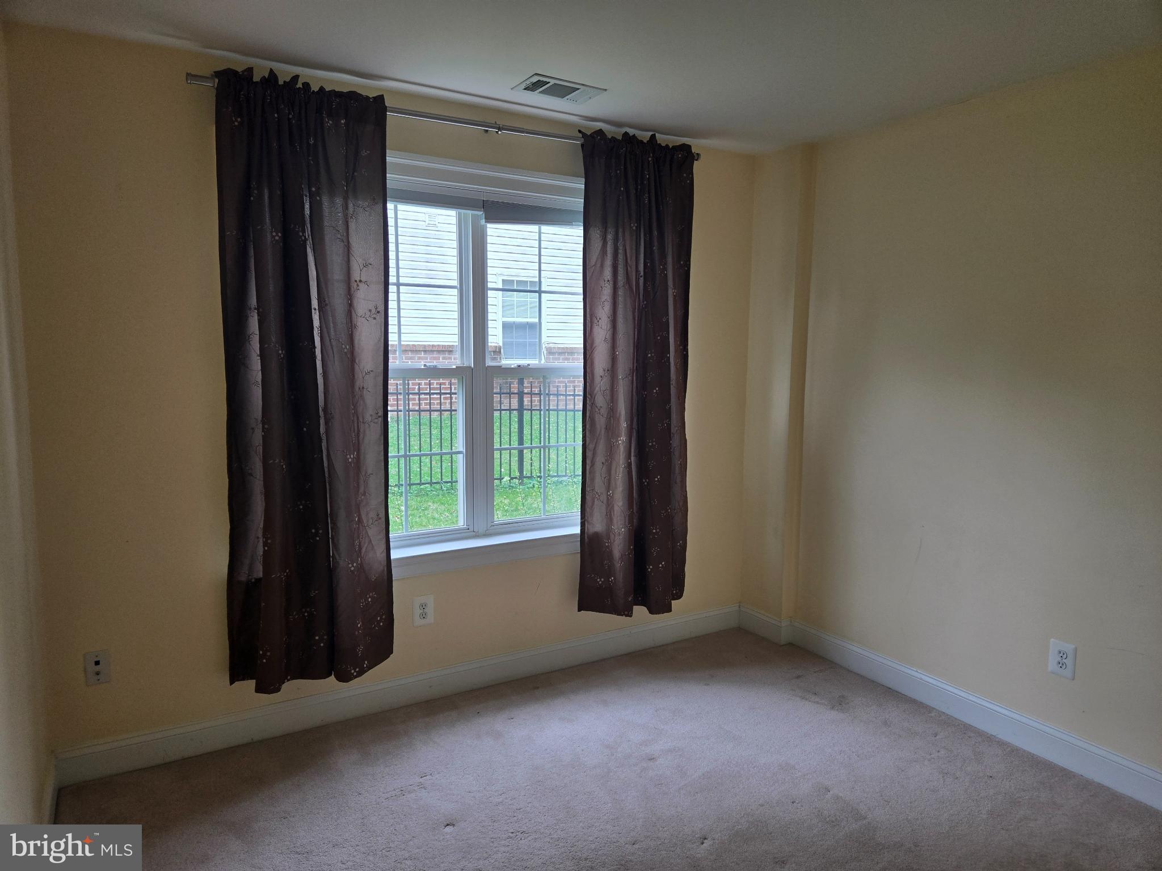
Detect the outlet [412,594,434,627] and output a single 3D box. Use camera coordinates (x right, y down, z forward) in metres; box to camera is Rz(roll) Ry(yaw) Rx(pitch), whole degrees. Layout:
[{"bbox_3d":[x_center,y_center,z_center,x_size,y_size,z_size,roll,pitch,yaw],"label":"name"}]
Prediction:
[{"bbox_3d":[-0.644,0.724,3.176,0.083,0.120,0.010,-3,7,-31],"label":"outlet"}]

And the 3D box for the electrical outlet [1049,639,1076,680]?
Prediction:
[{"bbox_3d":[1.706,0.796,2.740,0.010,0.123,0.082,-3,7,-31],"label":"electrical outlet"}]

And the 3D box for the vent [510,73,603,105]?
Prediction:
[{"bbox_3d":[-0.080,-1.307,2.936,0.312,0.015,0.205,-3,7,-31],"label":"vent"}]

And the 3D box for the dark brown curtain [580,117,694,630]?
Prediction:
[{"bbox_3d":[0.270,-0.244,3.468,0.620,2.115,0.170,-3,7,-31],"label":"dark brown curtain"}]

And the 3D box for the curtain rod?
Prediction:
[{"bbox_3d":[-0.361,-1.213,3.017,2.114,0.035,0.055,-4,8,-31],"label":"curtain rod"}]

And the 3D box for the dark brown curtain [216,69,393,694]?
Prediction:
[{"bbox_3d":[-0.958,-0.164,2.735,0.600,2.110,0.170,-3,7,-31],"label":"dark brown curtain"}]

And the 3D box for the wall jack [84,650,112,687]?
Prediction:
[{"bbox_3d":[-1.622,0.782,2.592,0.069,0.114,0.010,-3,7,-31],"label":"wall jack"}]

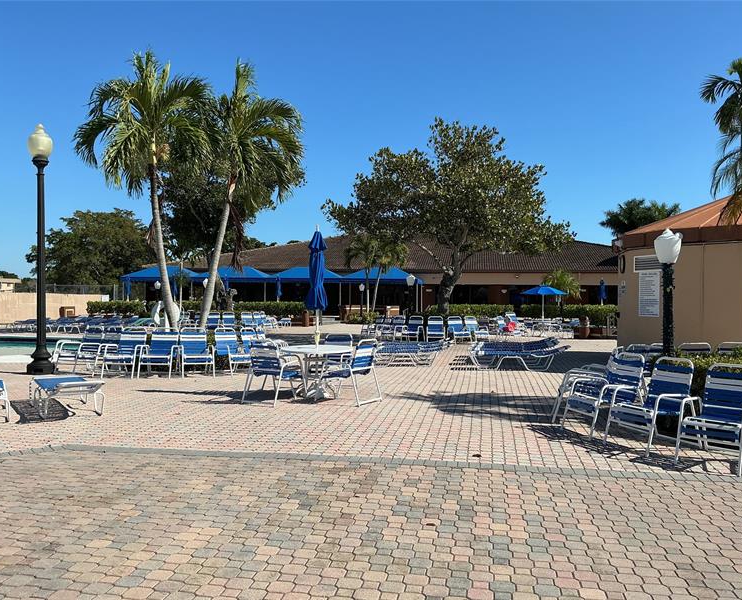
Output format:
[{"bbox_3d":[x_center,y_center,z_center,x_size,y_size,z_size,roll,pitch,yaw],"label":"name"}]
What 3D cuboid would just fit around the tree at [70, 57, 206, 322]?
[{"bbox_3d":[-5.030,-2.040,14.800,3.000,6.860,3.000,0,0,0],"label":"tree"}]

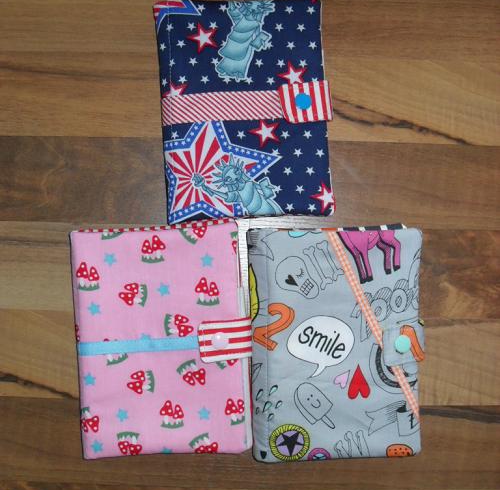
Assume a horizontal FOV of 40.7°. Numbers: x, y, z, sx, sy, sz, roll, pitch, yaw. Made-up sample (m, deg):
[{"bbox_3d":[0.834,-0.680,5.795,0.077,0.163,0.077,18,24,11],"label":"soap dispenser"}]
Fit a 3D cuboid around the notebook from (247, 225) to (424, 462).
[{"bbox_3d":[0.063,0.071,0.495,0.123,0.021,0.166,-1,90,0],"label":"notebook"}]

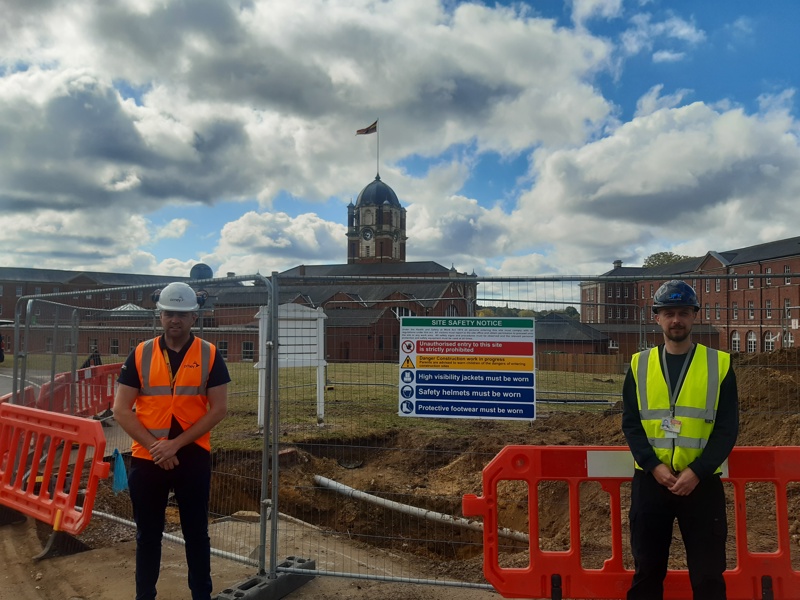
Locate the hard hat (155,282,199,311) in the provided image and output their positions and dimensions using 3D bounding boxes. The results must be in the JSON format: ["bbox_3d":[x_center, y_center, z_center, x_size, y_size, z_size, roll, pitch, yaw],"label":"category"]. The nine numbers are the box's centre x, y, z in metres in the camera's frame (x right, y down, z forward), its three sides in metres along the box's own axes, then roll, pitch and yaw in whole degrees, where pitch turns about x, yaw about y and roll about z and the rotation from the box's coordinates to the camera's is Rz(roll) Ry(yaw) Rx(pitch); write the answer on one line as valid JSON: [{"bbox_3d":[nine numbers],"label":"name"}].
[{"bbox_3d":[-1.134,-0.015,3.070,0.215,0.150,0.280,1,-2,-14],"label":"hard hat"}]

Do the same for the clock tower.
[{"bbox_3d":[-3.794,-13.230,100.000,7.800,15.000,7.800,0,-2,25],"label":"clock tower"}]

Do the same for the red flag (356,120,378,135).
[{"bbox_3d":[-5.409,-28.707,100.000,3.500,2.200,0.600,0,-2,0],"label":"red flag"}]

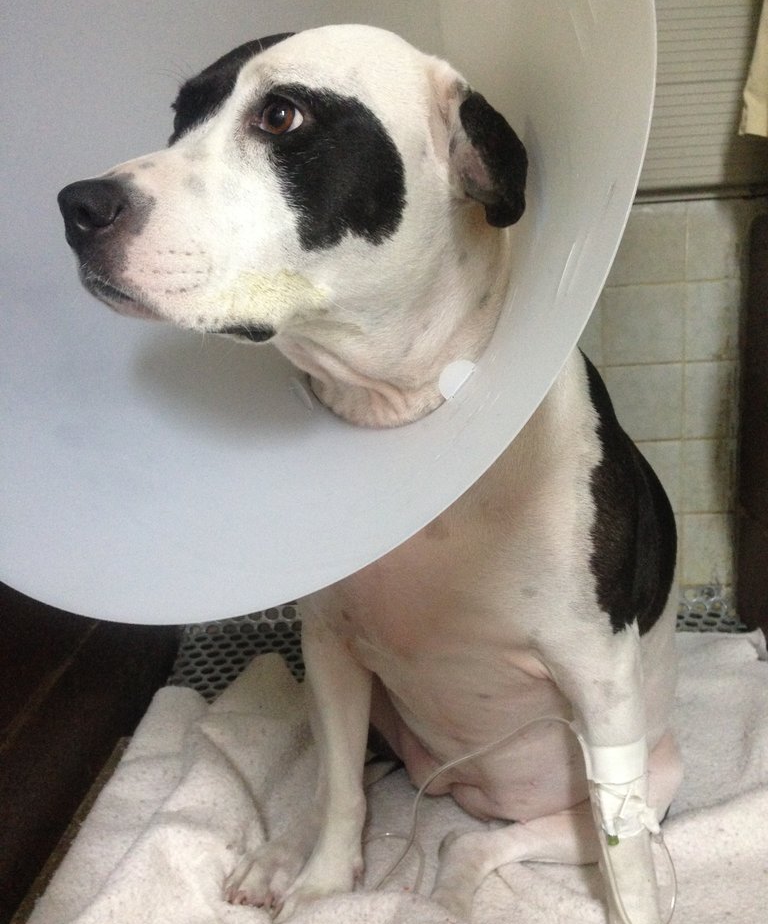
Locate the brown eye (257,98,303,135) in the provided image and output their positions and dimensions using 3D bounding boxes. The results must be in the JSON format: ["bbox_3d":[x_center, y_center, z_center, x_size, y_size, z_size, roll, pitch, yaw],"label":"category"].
[{"bbox_3d":[-0.055,-0.182,0.515,0.025,0.019,0.016,6,16,33],"label":"brown eye"}]

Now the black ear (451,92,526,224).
[{"bbox_3d":[0.063,-0.179,0.575,0.047,0.080,0.037,-8,16,37],"label":"black ear"}]

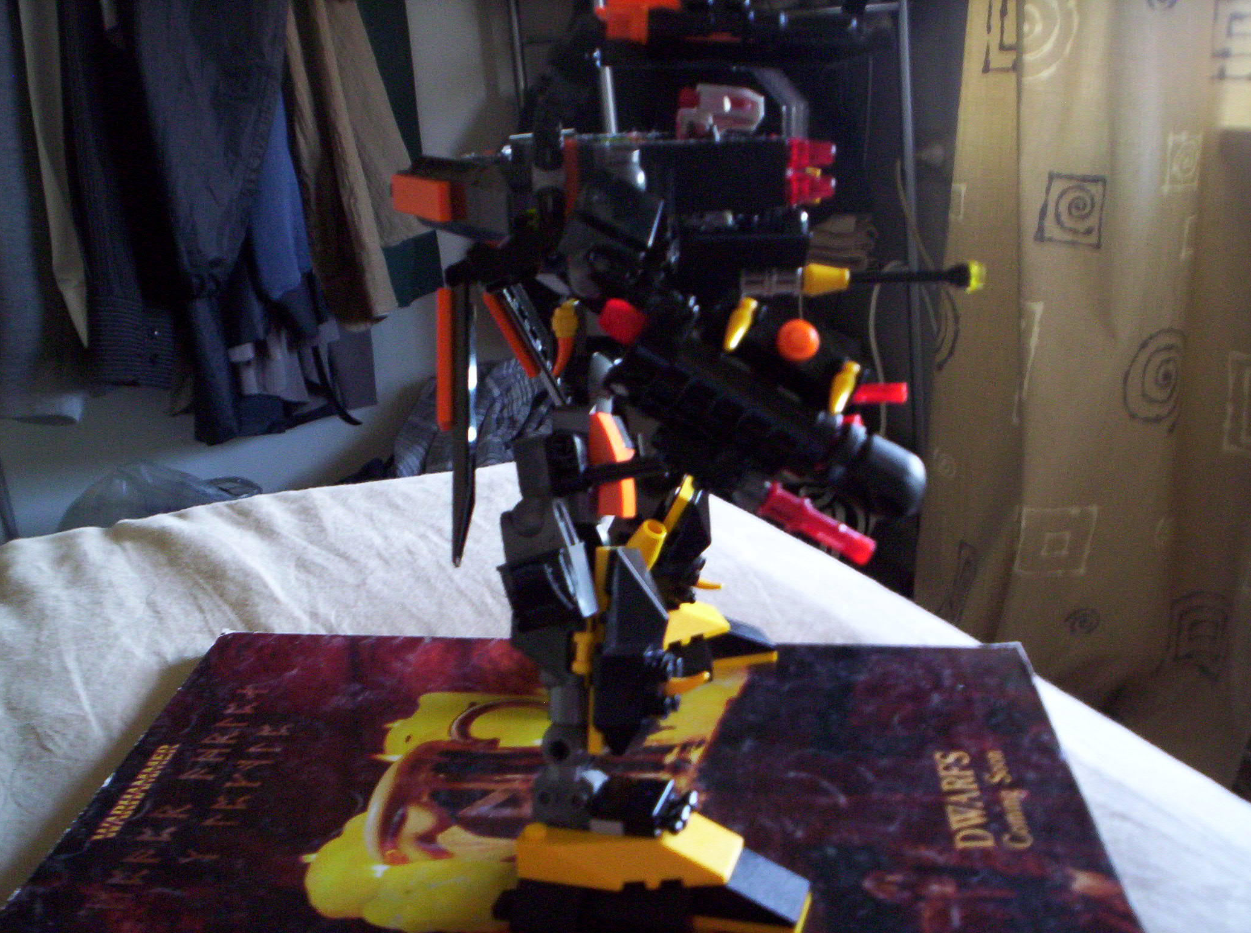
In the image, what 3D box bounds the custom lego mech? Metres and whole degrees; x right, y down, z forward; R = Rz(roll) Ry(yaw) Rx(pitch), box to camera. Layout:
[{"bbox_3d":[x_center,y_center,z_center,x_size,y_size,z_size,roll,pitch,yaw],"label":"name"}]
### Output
[{"bbox_3d":[0.013,-0.020,0.354,0.155,0.212,0.190,-1,17,0],"label":"custom lego mech"}]

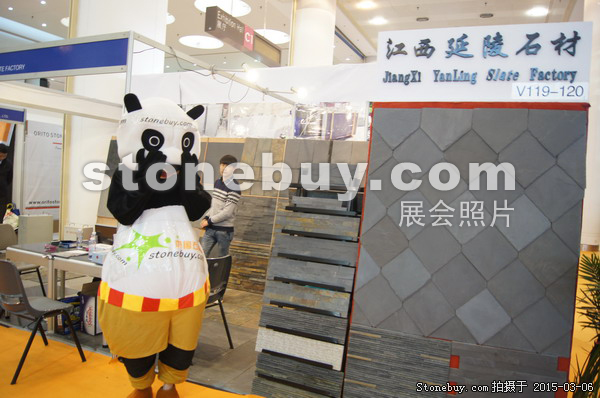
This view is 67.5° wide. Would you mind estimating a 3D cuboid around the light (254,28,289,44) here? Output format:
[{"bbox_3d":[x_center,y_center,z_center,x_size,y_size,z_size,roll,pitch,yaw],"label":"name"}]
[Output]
[{"bbox_3d":[-1.292,-6.550,18.145,1.800,0.120,1.800,3,1,0],"label":"light"}]

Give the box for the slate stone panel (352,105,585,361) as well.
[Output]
[{"bbox_3d":[0.963,0.140,2.658,1.190,1.358,0.040,4,-3,19],"label":"slate stone panel"}]

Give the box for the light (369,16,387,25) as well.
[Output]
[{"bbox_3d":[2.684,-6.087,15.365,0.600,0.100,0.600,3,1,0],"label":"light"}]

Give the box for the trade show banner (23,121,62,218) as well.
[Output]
[{"bbox_3d":[-5.007,-0.508,8.964,0.030,1.880,0.980,4,2,25],"label":"trade show banner"}]

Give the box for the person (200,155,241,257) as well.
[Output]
[{"bbox_3d":[-0.839,0.415,4.728,0.330,1.720,0.460,3,2,-37],"label":"person"}]

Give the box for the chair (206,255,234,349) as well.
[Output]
[{"bbox_3d":[-0.892,0.856,3.787,0.550,0.800,0.510,4,2,34],"label":"chair"}]

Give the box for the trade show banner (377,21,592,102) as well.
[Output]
[{"bbox_3d":[1.080,-0.813,2.729,1.210,0.453,0.050,3,2,16],"label":"trade show banner"}]

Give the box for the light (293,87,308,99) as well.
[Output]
[{"bbox_3d":[0.006,-1.244,5.250,0.180,0.140,0.160,2,2,-37],"label":"light"}]

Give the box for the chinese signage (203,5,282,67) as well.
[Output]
[{"bbox_3d":[-1.375,-4.189,11.959,0.273,0.556,3.290,4,2,25],"label":"chinese signage"}]

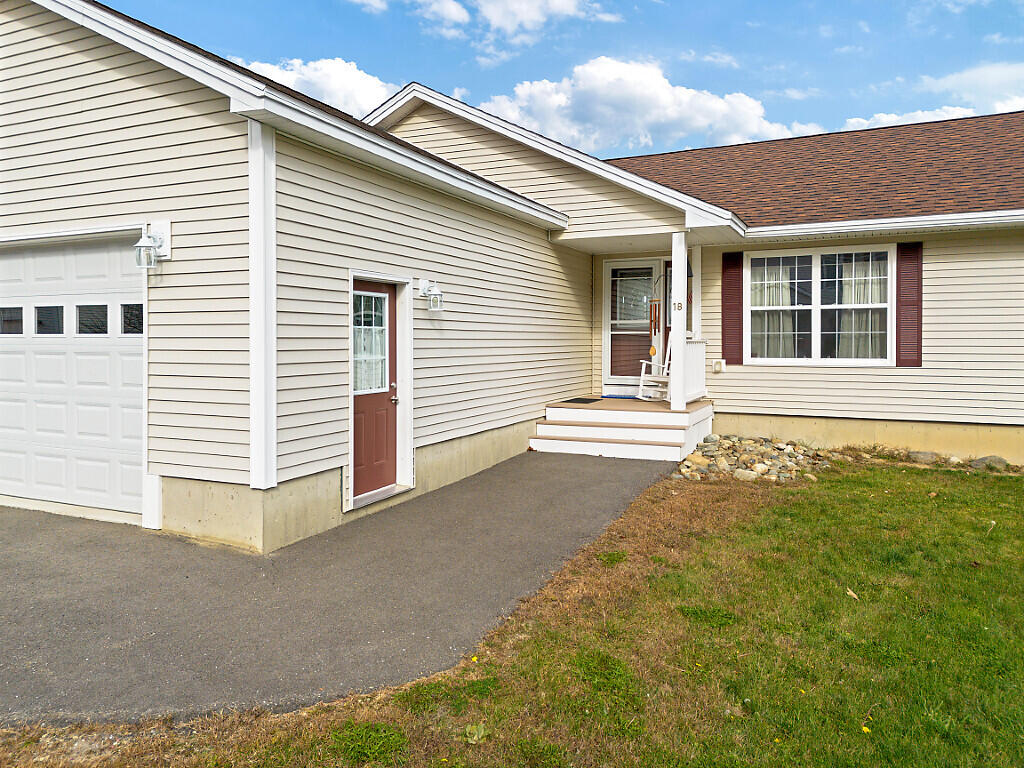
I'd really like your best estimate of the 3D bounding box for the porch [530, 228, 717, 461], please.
[{"bbox_3d":[1.730,-0.600,10.500,2.100,3.000,2.450,1,3,25],"label":"porch"}]

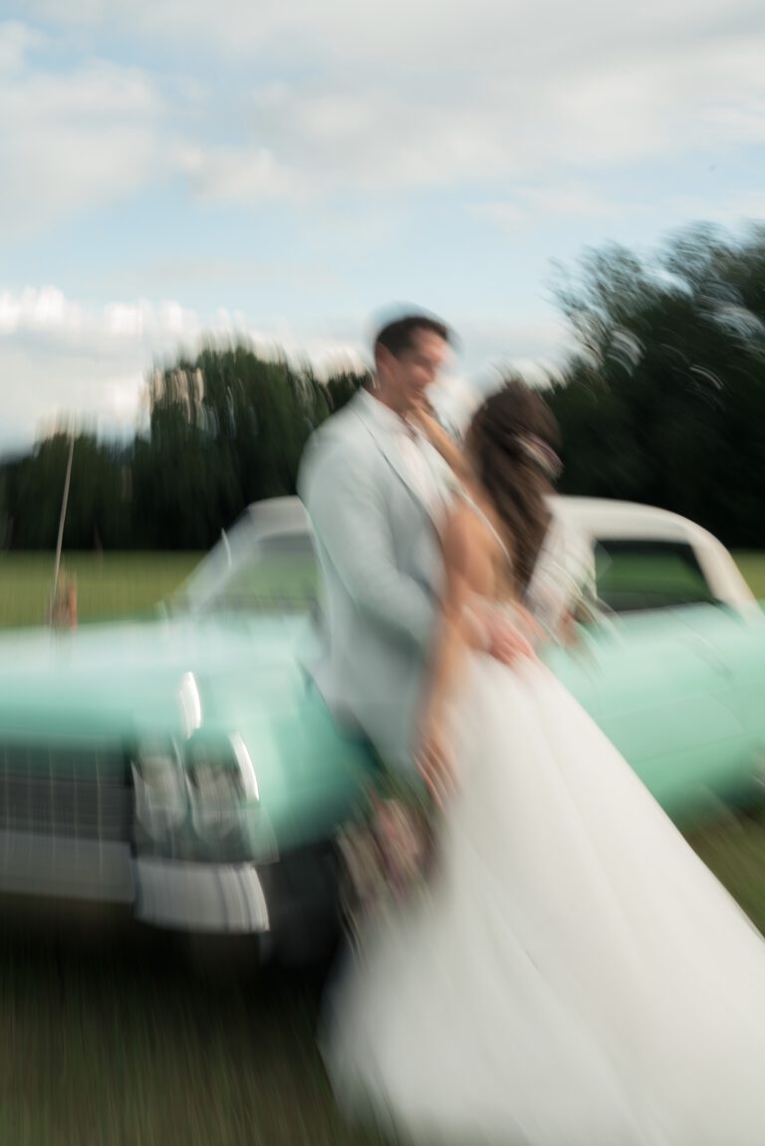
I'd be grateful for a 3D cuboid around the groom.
[{"bbox_3d":[0.080,0.225,3.730,0.600,1.770,0.570,1,1,38],"label":"groom"}]

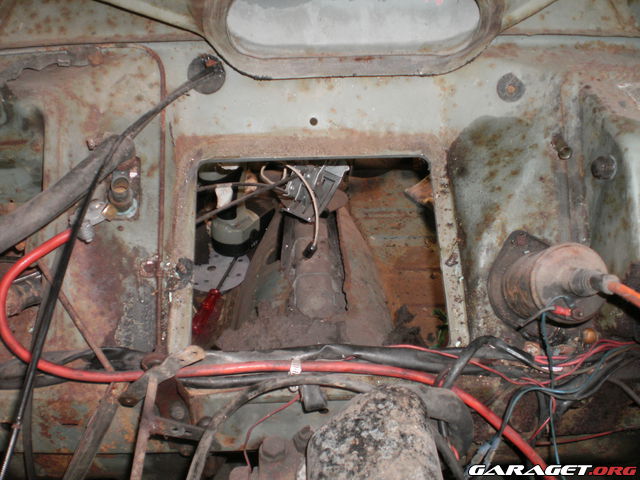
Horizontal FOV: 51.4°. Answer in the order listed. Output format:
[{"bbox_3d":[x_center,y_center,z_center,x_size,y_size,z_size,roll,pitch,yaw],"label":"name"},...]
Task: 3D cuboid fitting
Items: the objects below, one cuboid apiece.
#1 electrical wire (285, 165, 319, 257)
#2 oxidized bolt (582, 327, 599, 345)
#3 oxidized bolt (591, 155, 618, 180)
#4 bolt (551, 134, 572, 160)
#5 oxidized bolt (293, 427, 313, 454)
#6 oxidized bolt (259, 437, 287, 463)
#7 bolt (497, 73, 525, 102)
[{"bbox_3d":[-0.022,-0.036,0.790,0.041,0.108,0.040,-1,15,0],"label":"electrical wire"},{"bbox_3d":[0.238,0.084,0.585,0.013,0.013,0.011,-3,-15,11],"label":"oxidized bolt"},{"bbox_3d":[0.260,-0.066,0.610,0.023,0.023,0.013,0,6,30],"label":"oxidized bolt"},{"bbox_3d":[0.230,-0.088,0.635,0.014,0.014,0.026,-3,40,-4],"label":"bolt"},{"bbox_3d":[-0.013,0.151,0.505,0.016,0.018,0.016,8,51,-10],"label":"oxidized bolt"},{"bbox_3d":[-0.035,0.154,0.490,0.018,0.013,0.018,0,56,0],"label":"oxidized bolt"},{"bbox_3d":[0.190,-0.152,0.665,0.028,0.028,0.009,0,-6,3],"label":"bolt"}]

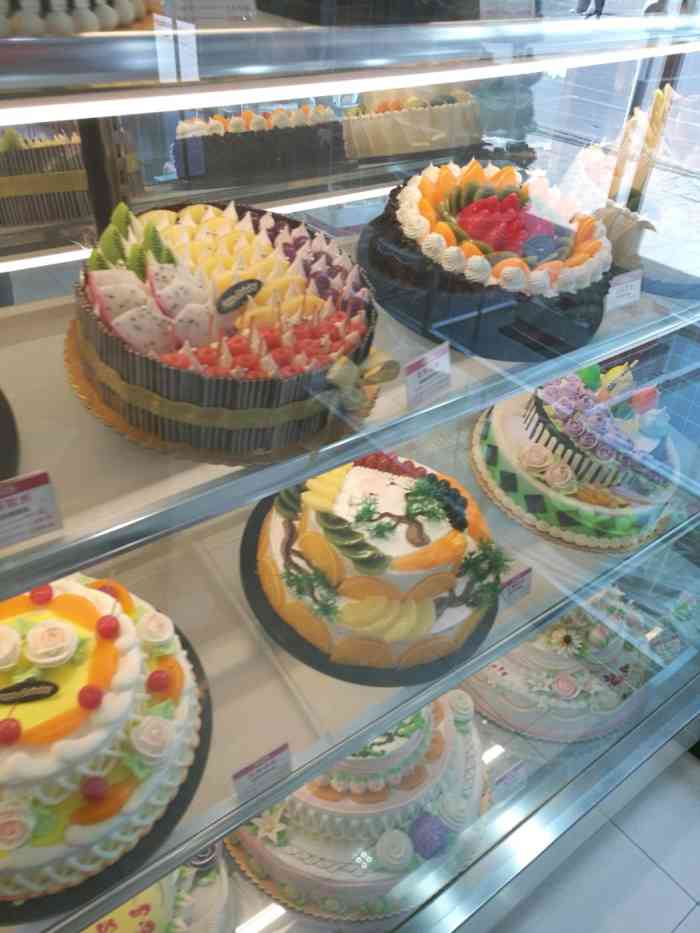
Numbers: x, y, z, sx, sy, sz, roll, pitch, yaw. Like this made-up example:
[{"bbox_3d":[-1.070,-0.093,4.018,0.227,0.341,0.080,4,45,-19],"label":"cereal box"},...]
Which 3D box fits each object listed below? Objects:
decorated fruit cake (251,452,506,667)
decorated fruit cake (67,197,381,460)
[{"bbox_3d":[0.044,0.092,0.971,0.321,0.134,0.321,7,48,-8],"label":"decorated fruit cake"},{"bbox_3d":[-0.135,-0.170,0.814,0.316,0.099,0.316,7,48,-8],"label":"decorated fruit cake"}]

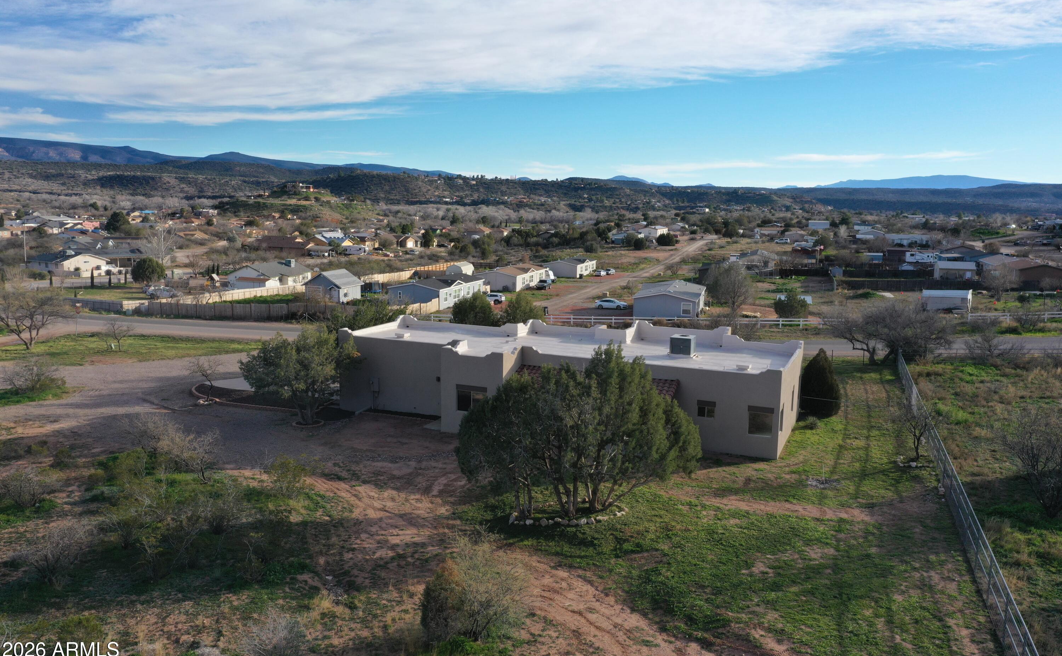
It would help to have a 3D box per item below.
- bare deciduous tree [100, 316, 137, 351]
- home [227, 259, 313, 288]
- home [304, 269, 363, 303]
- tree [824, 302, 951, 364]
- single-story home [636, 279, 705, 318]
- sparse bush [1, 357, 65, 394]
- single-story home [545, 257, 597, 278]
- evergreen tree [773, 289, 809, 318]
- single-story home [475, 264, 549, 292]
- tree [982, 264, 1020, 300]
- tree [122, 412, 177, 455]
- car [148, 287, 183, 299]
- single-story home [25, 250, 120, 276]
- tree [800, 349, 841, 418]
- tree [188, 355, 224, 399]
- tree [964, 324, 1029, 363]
[{"bbox_3d":[-38.214,0.541,76.325,2.949,3.110,2.507,-4,10,-27],"label":"bare deciduous tree"},{"bbox_3d":[-48.661,-9.926,154.712,9.200,4.800,13.500,3,9,19],"label":"home"},{"bbox_3d":[-31.081,-6.598,130.405,6.600,4.400,6.700,4,9,19],"label":"home"},{"bbox_3d":[30.941,0.479,71.114,10.200,5.300,9.000,0,9,0],"label":"tree"},{"bbox_3d":[19.198,-3.940,113.024,8.080,3.600,16.620,3,9,17],"label":"single-story home"},{"bbox_3d":[-35.051,3.150,57.993,3.829,2.263,3.446,-5,10,-31],"label":"sparse bush"},{"bbox_3d":[8.856,-13.907,185.983,7.930,3.720,16.400,4,10,20],"label":"single-story home"},{"bbox_3d":[35.477,-3.460,112.151,4.628,3.689,4.396,3,9,17],"label":"evergreen tree"},{"bbox_3d":[-3.375,-9.971,161.727,8.300,3.750,17.200,4,10,21],"label":"single-story home"},{"bbox_3d":[80.627,-7.894,141.155,5.433,6.332,5.162,5,10,29],"label":"tree"},{"bbox_3d":[-19.391,5.278,41.822,2.625,2.041,2.363,-4,10,-25],"label":"tree"},{"bbox_3d":[-53.774,-5.257,121.798,4.700,1.680,1.850,-3,10,-22],"label":"car"},{"bbox_3d":[-110.565,-15.952,199.522,15.500,4.500,12.200,7,11,35],"label":"single-story home"},{"bbox_3d":[18.220,3.333,51.612,2.404,4.134,2.404,4,9,20],"label":"tree"},{"bbox_3d":[-21.144,3.210,53.841,2.250,2.850,2.250,0,9,0],"label":"tree"},{"bbox_3d":[41.096,1.333,72.838,5.000,3.400,4.800,0,9,0],"label":"tree"}]

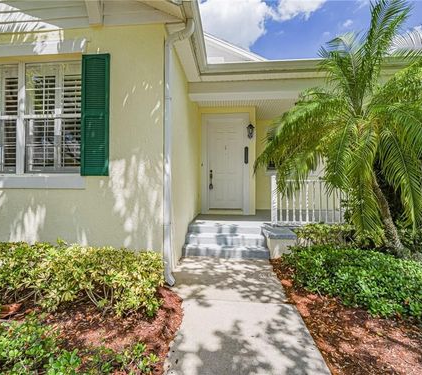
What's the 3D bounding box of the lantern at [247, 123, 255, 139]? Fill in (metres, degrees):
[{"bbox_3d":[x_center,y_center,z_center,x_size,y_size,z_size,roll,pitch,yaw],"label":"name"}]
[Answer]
[{"bbox_3d":[1.065,-1.505,6.173,0.210,0.440,0.250,0,0,5],"label":"lantern"}]

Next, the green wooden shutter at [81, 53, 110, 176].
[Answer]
[{"bbox_3d":[-1.478,-0.923,2.938,0.373,1.553,0.035,0,0,5],"label":"green wooden shutter"}]

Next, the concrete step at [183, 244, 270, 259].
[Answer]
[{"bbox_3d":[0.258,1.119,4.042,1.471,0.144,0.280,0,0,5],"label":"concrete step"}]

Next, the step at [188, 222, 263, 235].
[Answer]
[{"bbox_3d":[0.283,0.829,4.589,1.421,0.141,0.330,0,0,5],"label":"step"}]

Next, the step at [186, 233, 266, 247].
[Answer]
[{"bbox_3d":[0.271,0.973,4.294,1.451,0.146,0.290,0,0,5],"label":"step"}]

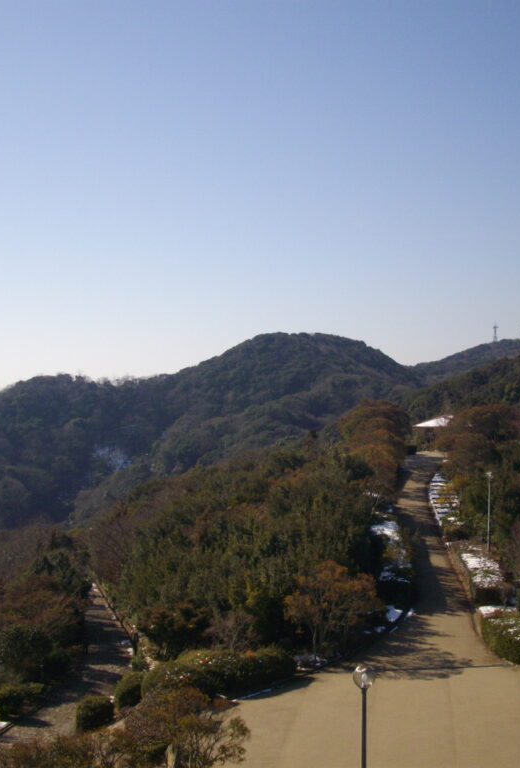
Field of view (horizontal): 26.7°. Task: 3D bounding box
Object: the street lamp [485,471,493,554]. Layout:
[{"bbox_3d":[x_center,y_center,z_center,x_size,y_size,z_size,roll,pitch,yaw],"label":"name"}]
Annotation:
[{"bbox_3d":[14.018,8.081,66.932,0.420,5.400,0.420,0,-1,30],"label":"street lamp"}]

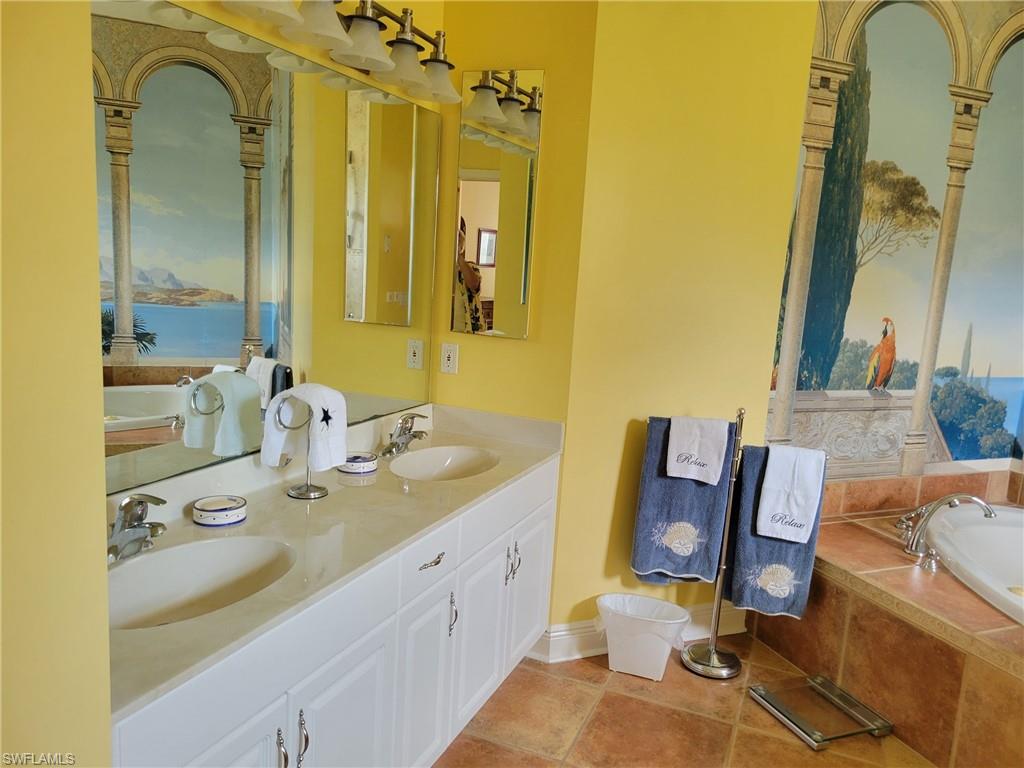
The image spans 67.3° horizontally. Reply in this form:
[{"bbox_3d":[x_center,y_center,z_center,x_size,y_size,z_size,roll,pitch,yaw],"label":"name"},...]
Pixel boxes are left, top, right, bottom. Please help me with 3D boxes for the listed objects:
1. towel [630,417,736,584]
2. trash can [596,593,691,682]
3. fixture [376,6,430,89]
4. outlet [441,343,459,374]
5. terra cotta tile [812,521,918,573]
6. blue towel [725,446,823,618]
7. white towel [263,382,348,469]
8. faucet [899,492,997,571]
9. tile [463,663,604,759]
[{"bbox_3d":[0.637,0.448,2.885,0.330,0.642,0.085,4,9,5],"label":"towel"},{"bbox_3d":[0.481,0.955,2.885,0.345,0.250,0.200,7,10,20],"label":"trash can"},{"bbox_3d":[-0.328,-1.038,2.362,0.180,0.212,0.180,3,9,-1],"label":"fixture"},{"bbox_3d":[-0.240,-0.093,2.936,0.069,0.114,0.008,7,10,23],"label":"outlet"},{"bbox_3d":[1.382,0.660,3.131,0.467,0.012,0.467,0,10,-22],"label":"terra cotta tile"},{"bbox_3d":[0.972,0.557,2.868,0.315,0.645,0.085,4,9,5],"label":"blue towel"},{"bbox_3d":[-0.555,0.107,2.084,0.190,0.228,0.160,7,10,23],"label":"white towel"},{"bbox_3d":[1.721,0.559,3.010,0.295,0.265,0.380,6,10,18],"label":"faucet"},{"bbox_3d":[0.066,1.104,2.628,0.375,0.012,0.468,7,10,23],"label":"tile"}]

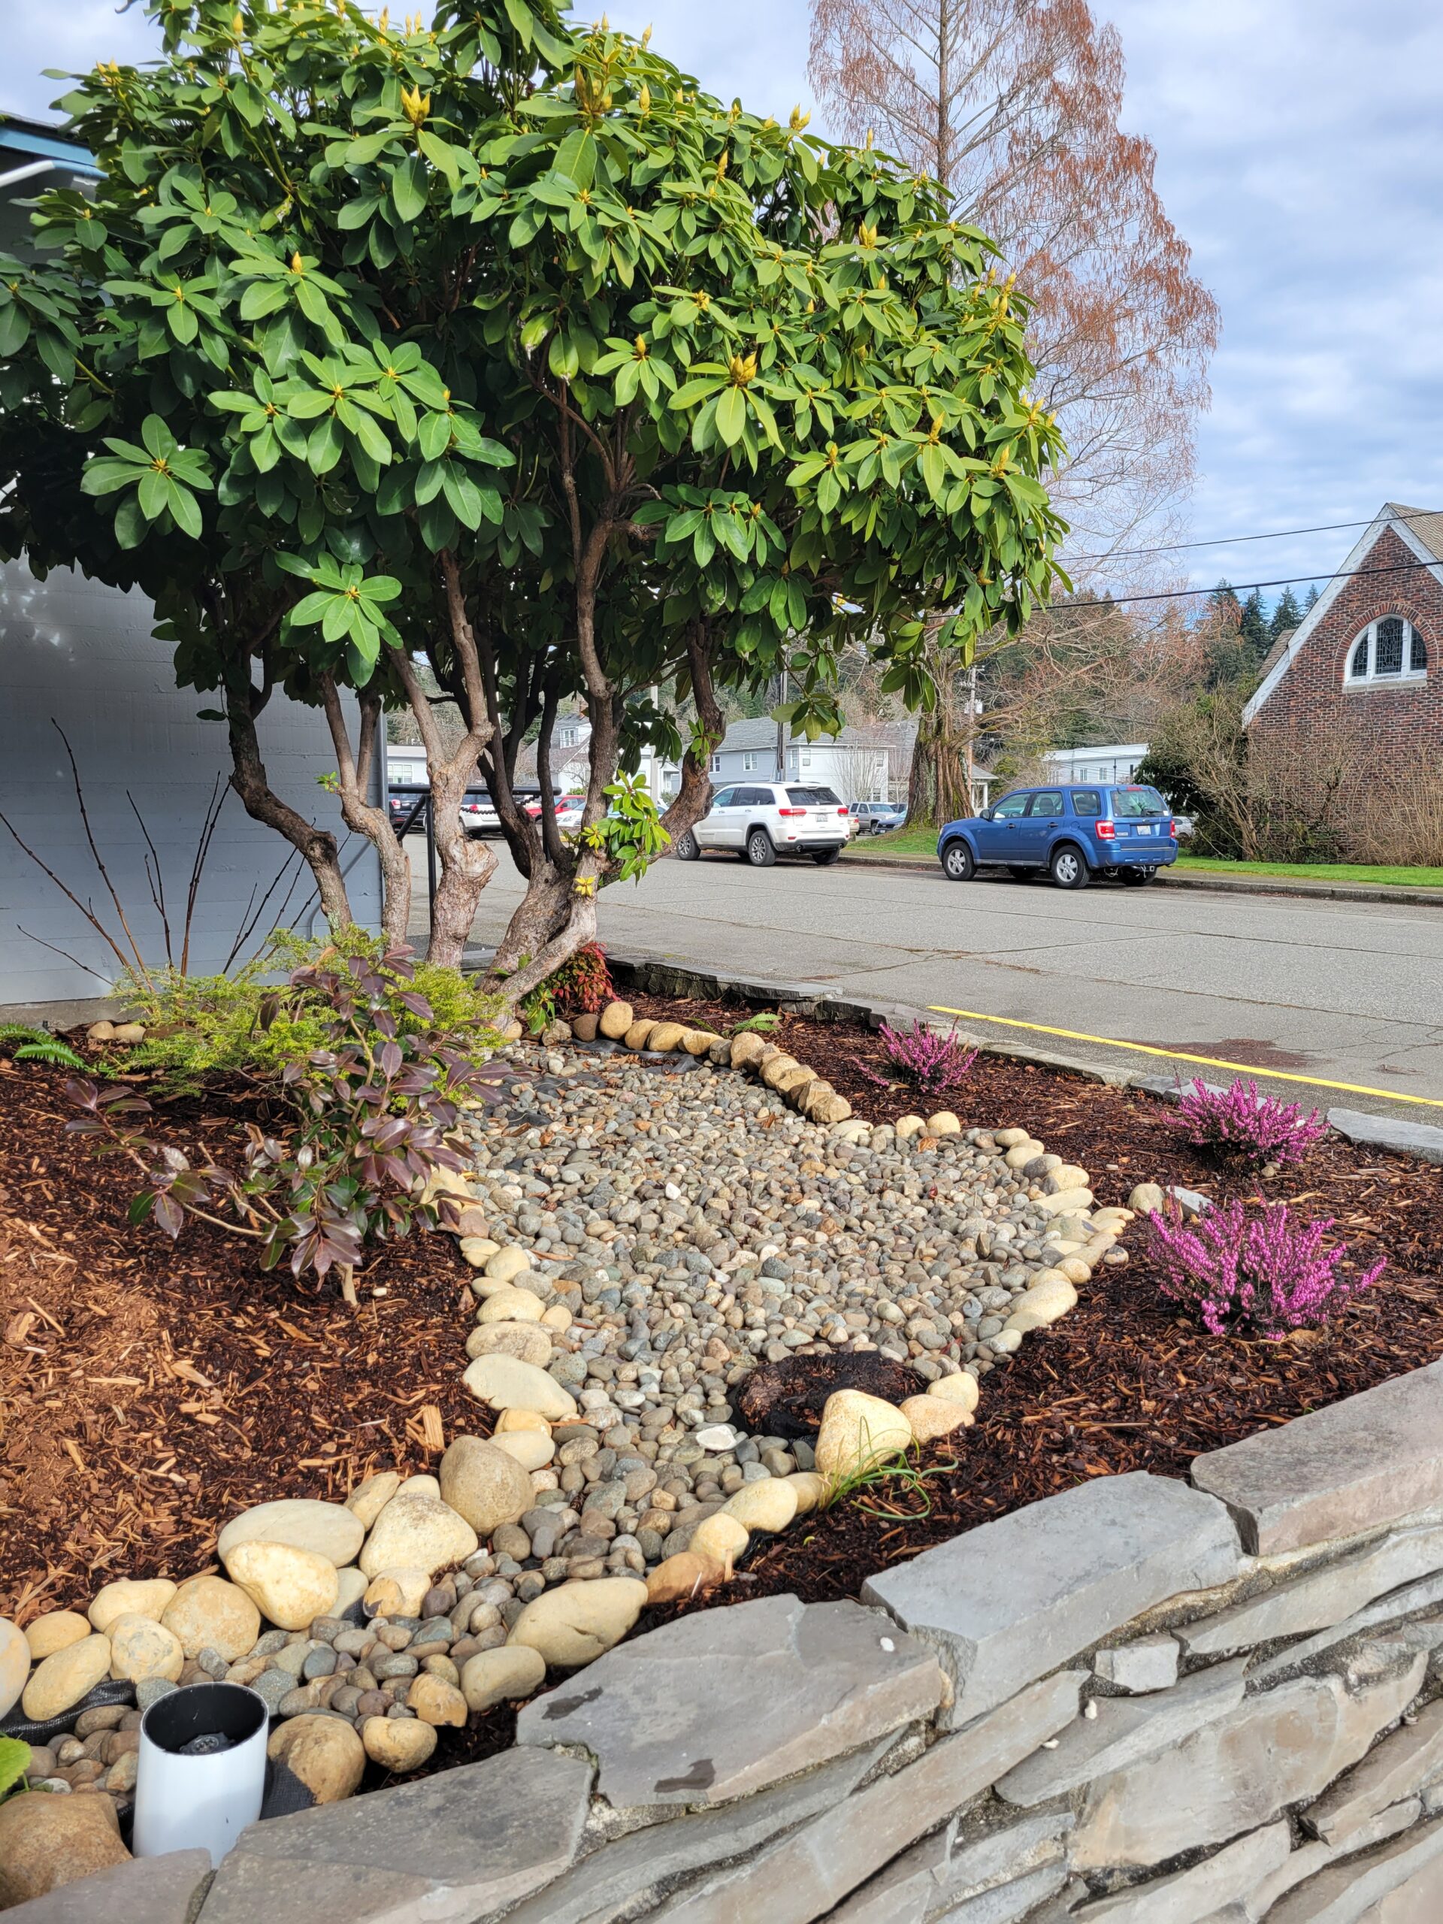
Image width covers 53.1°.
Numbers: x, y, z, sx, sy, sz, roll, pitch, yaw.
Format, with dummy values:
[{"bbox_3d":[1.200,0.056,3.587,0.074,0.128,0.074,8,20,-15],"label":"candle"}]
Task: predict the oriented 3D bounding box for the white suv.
[{"bbox_3d":[0.779,-3.180,33.195,1.950,1.770,4.820,-5,8,-36],"label":"white suv"}]

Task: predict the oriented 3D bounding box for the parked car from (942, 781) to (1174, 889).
[{"bbox_3d":[5.674,-2.225,25.154,1.830,1.720,4.440,-5,8,-34],"label":"parked car"}]

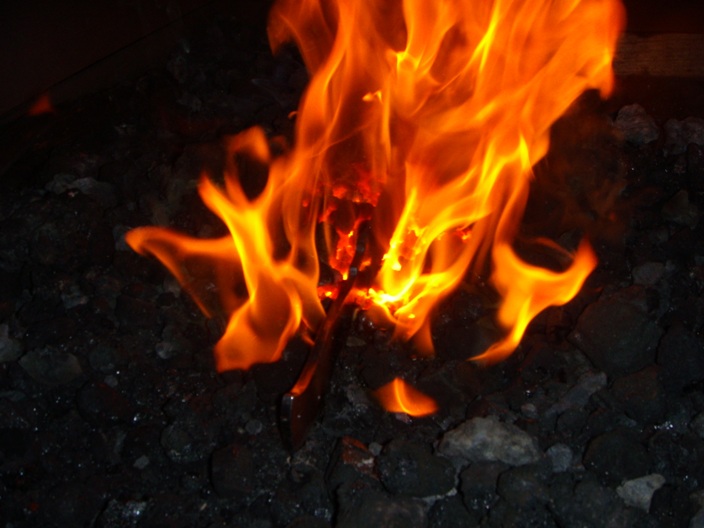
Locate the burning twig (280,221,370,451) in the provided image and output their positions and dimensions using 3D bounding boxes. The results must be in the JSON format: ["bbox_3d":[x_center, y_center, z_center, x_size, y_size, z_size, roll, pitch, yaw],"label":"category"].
[{"bbox_3d":[-0.019,0.052,0.824,0.045,0.050,0.322,7,39,10],"label":"burning twig"}]

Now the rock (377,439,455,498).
[{"bbox_3d":[0.056,0.181,0.683,0.069,0.047,0.057,0,35,0],"label":"rock"}]

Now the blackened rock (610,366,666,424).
[{"bbox_3d":[0.281,0.129,0.757,0.055,0.044,0.055,0,35,0],"label":"blackened rock"}]

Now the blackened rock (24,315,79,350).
[{"bbox_3d":[-0.325,0.074,0.836,0.058,0.035,0.045,0,35,0],"label":"blackened rock"}]

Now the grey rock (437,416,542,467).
[{"bbox_3d":[0.126,0.163,0.709,0.097,0.049,0.068,0,35,0],"label":"grey rock"}]

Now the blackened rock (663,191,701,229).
[{"bbox_3d":[0.446,-0.074,1.047,0.051,0.041,0.051,0,35,0],"label":"blackened rock"}]

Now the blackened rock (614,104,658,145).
[{"bbox_3d":[0.444,-0.216,1.207,0.069,0.055,0.069,0,35,0],"label":"blackened rock"}]

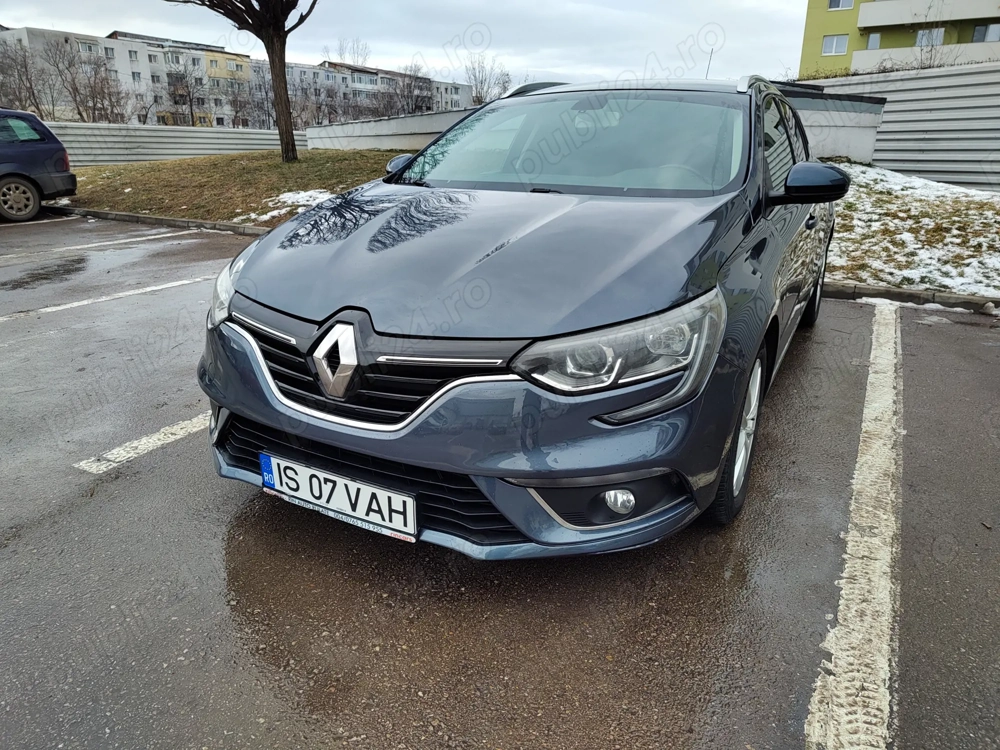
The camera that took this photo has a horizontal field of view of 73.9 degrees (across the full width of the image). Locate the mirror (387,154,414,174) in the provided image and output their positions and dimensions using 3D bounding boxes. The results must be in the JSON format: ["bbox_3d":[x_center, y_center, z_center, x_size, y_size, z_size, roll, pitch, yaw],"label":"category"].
[{"bbox_3d":[-0.453,-0.995,3.241,0.245,0.160,0.140,10,22,27],"label":"mirror"}]

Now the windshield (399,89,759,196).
[{"bbox_3d":[0.298,-0.949,2.694,1.410,0.160,0.970,11,46,26],"label":"windshield"}]

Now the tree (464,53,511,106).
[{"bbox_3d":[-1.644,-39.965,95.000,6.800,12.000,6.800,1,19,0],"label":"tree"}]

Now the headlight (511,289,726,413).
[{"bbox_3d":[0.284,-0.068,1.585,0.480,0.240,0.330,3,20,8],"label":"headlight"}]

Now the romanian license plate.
[{"bbox_3d":[-0.429,0.305,1.727,0.530,0.130,0.025,11,19,26],"label":"romanian license plate"}]

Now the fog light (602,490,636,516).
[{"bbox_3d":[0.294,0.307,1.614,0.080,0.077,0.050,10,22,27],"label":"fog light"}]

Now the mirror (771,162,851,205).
[{"bbox_3d":[1.140,-0.708,2.430,0.257,0.144,0.185,11,22,26],"label":"mirror"}]

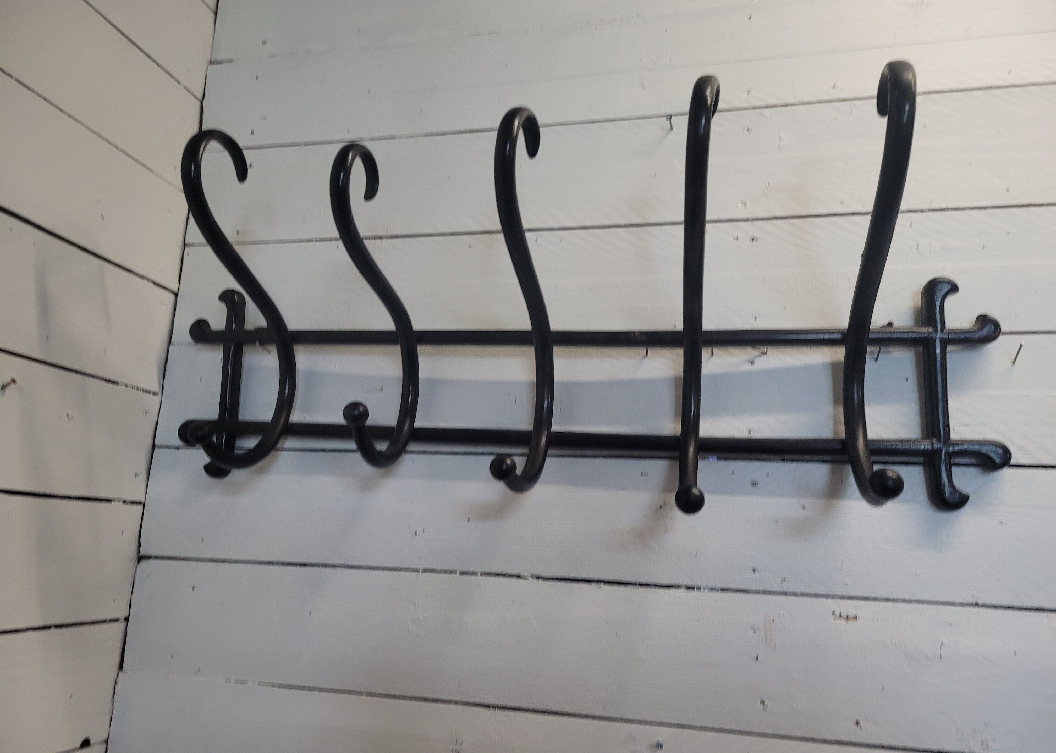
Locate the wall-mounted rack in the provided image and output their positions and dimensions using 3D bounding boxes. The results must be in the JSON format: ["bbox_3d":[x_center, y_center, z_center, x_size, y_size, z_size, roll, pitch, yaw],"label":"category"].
[{"bbox_3d":[-0.004,-0.071,0.893,1.038,0.429,0.276,0,-12,14],"label":"wall-mounted rack"}]

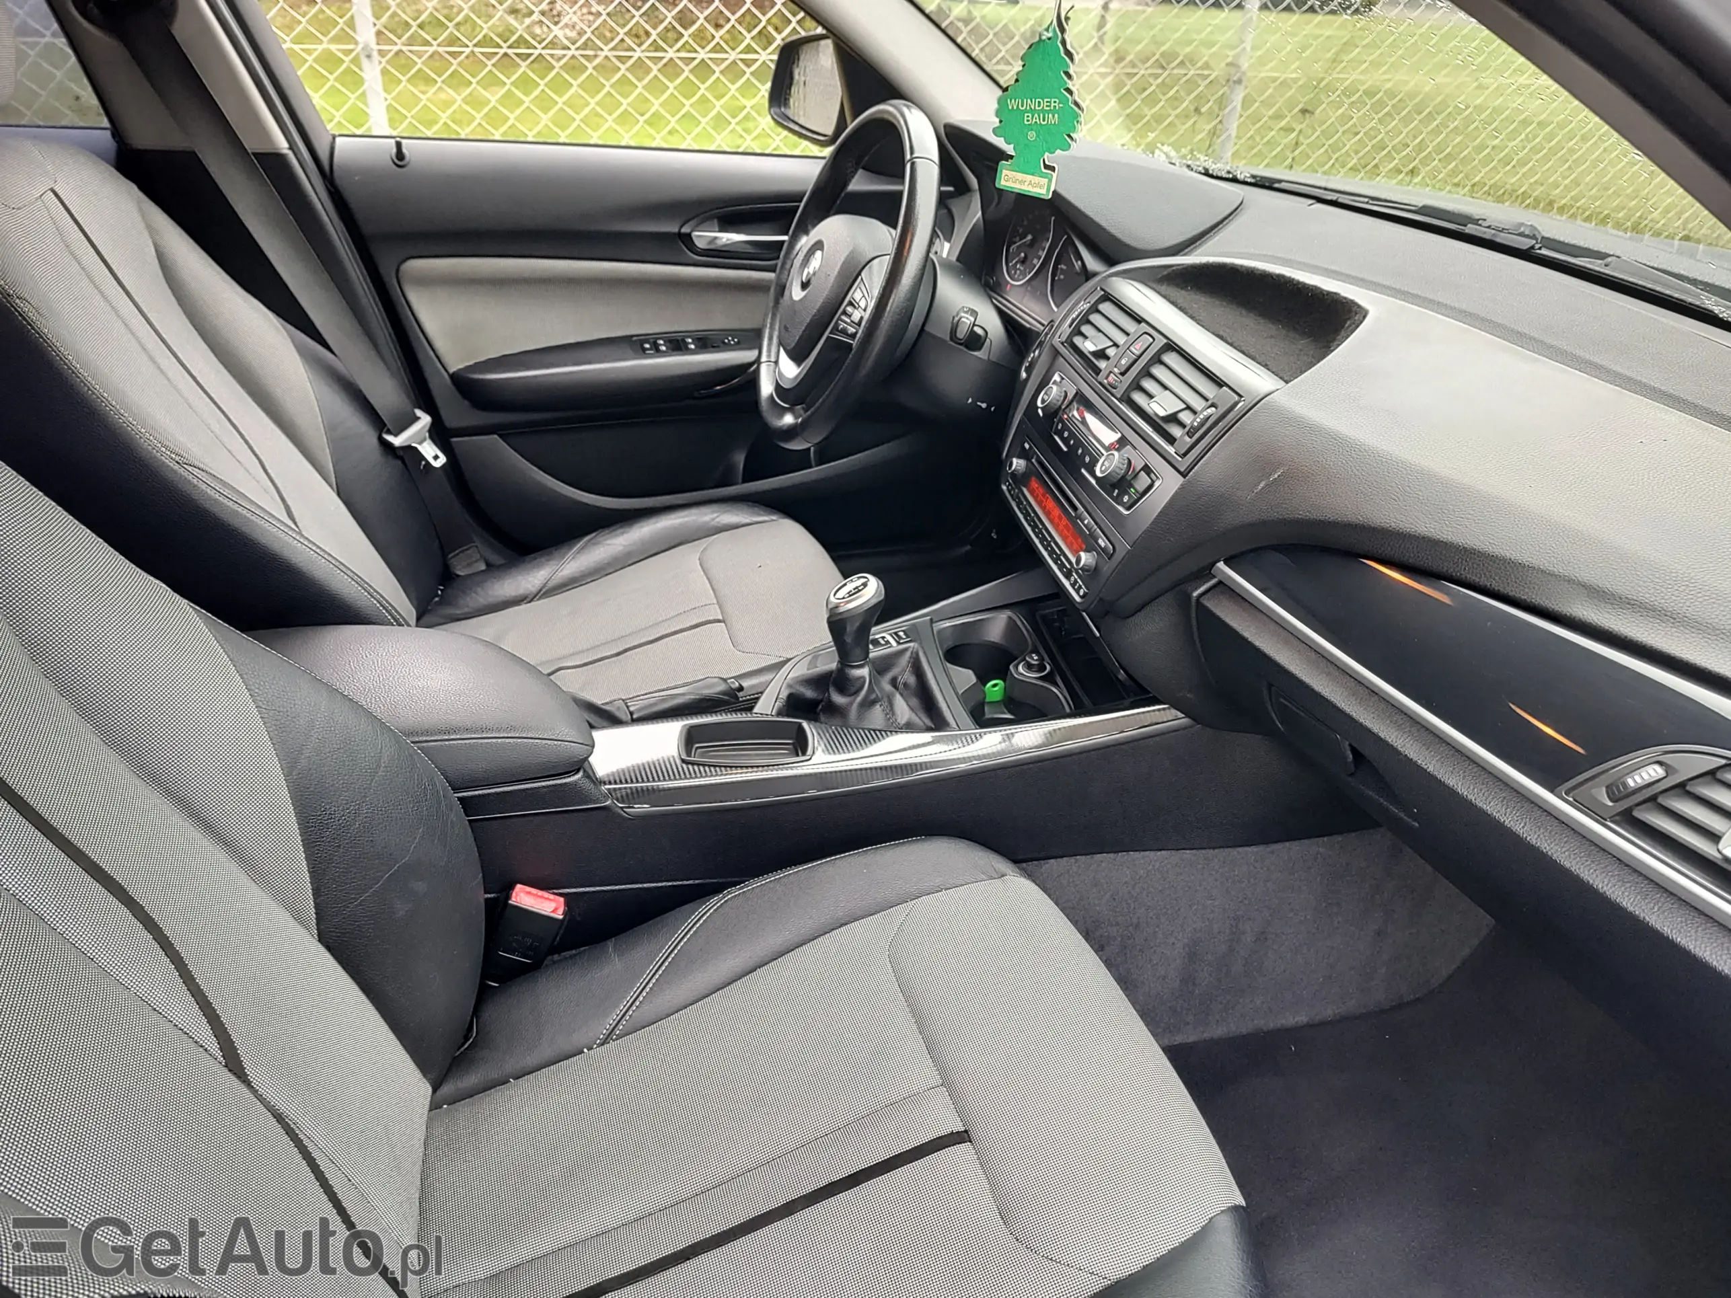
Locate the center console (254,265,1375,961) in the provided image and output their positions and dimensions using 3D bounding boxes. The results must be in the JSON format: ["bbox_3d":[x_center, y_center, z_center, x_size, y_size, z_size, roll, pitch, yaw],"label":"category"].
[{"bbox_3d":[-0.062,-0.021,1.024,1.020,0.540,0.270,-9,33,-17],"label":"center console"}]

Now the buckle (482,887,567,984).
[{"bbox_3d":[-0.276,0.230,0.908,0.042,0.090,0.025,17,23,-30],"label":"buckle"}]

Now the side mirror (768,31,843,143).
[{"bbox_3d":[-0.048,-0.796,1.647,0.125,0.155,0.225,-15,35,-25],"label":"side mirror"}]

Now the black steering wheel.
[{"bbox_3d":[-0.009,-0.398,1.263,0.090,0.375,0.375,12,25,-28],"label":"black steering wheel"}]

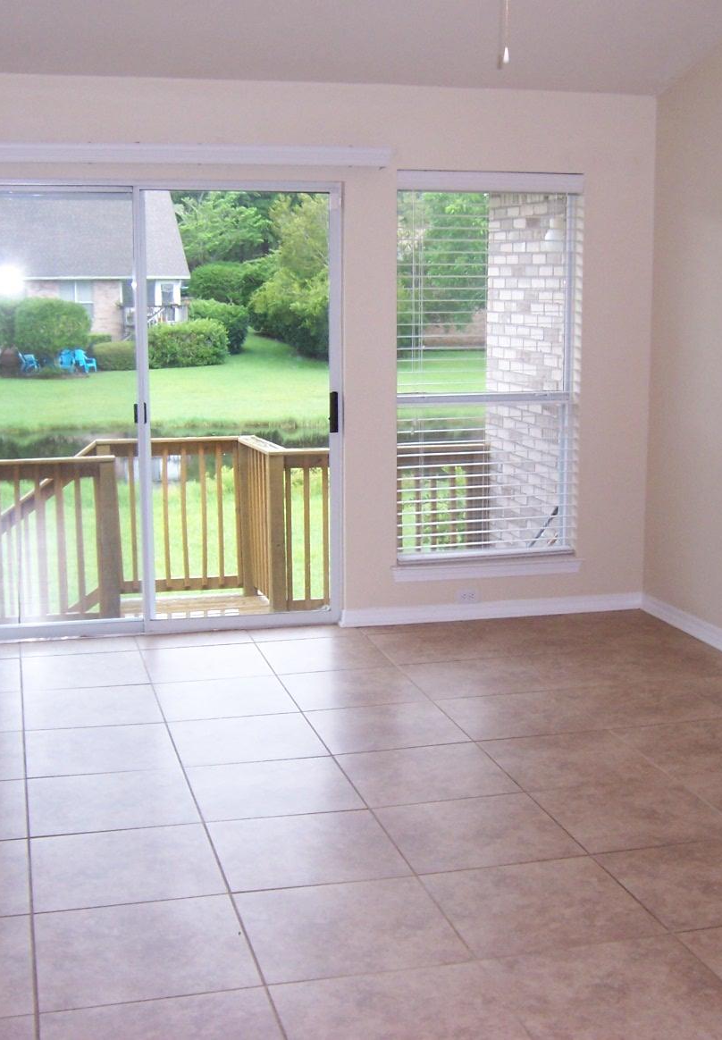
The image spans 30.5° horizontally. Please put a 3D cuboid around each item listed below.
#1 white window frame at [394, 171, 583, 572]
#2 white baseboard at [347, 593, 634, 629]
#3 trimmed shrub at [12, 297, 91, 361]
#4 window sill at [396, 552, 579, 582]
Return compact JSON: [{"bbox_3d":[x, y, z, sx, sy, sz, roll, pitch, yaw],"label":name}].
[{"bbox_3d":[0.596,-0.711,6.338,0.936,1.841,0.101,-2,10,-14],"label":"white window frame"},{"bbox_3d":[0.658,0.440,6.490,1.569,0.080,0.020,-2,10,-14],"label":"white baseboard"},{"bbox_3d":[-9.827,-5.989,42.000,2.469,2.244,2.400,-2,10,-14],"label":"trimmed shrub"},{"bbox_3d":[0.615,0.231,6.466,0.986,0.081,0.111,-2,10,-14],"label":"window sill"}]

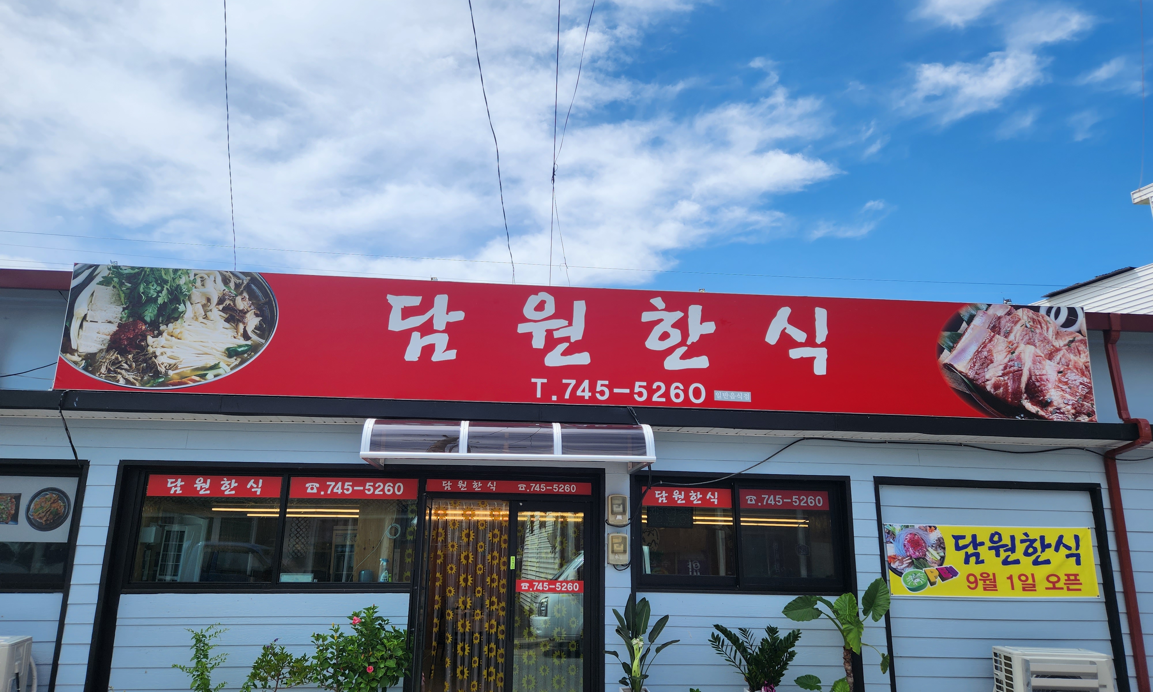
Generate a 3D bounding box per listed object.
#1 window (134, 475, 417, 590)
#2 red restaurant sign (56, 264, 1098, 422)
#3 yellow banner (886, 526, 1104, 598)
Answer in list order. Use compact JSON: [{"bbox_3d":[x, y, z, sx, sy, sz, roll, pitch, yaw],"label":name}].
[{"bbox_3d":[-2.558,1.576,6.559,2.307,0.946,0.120,2,-13,-5],"label":"window"},{"bbox_3d":[0.263,0.017,6.672,8.888,1.068,0.150,2,-13,-5],"label":"red restaurant sign"},{"bbox_3d":[4.046,2.085,7.423,2.135,0.661,0.020,2,-14,-5],"label":"yellow banner"}]

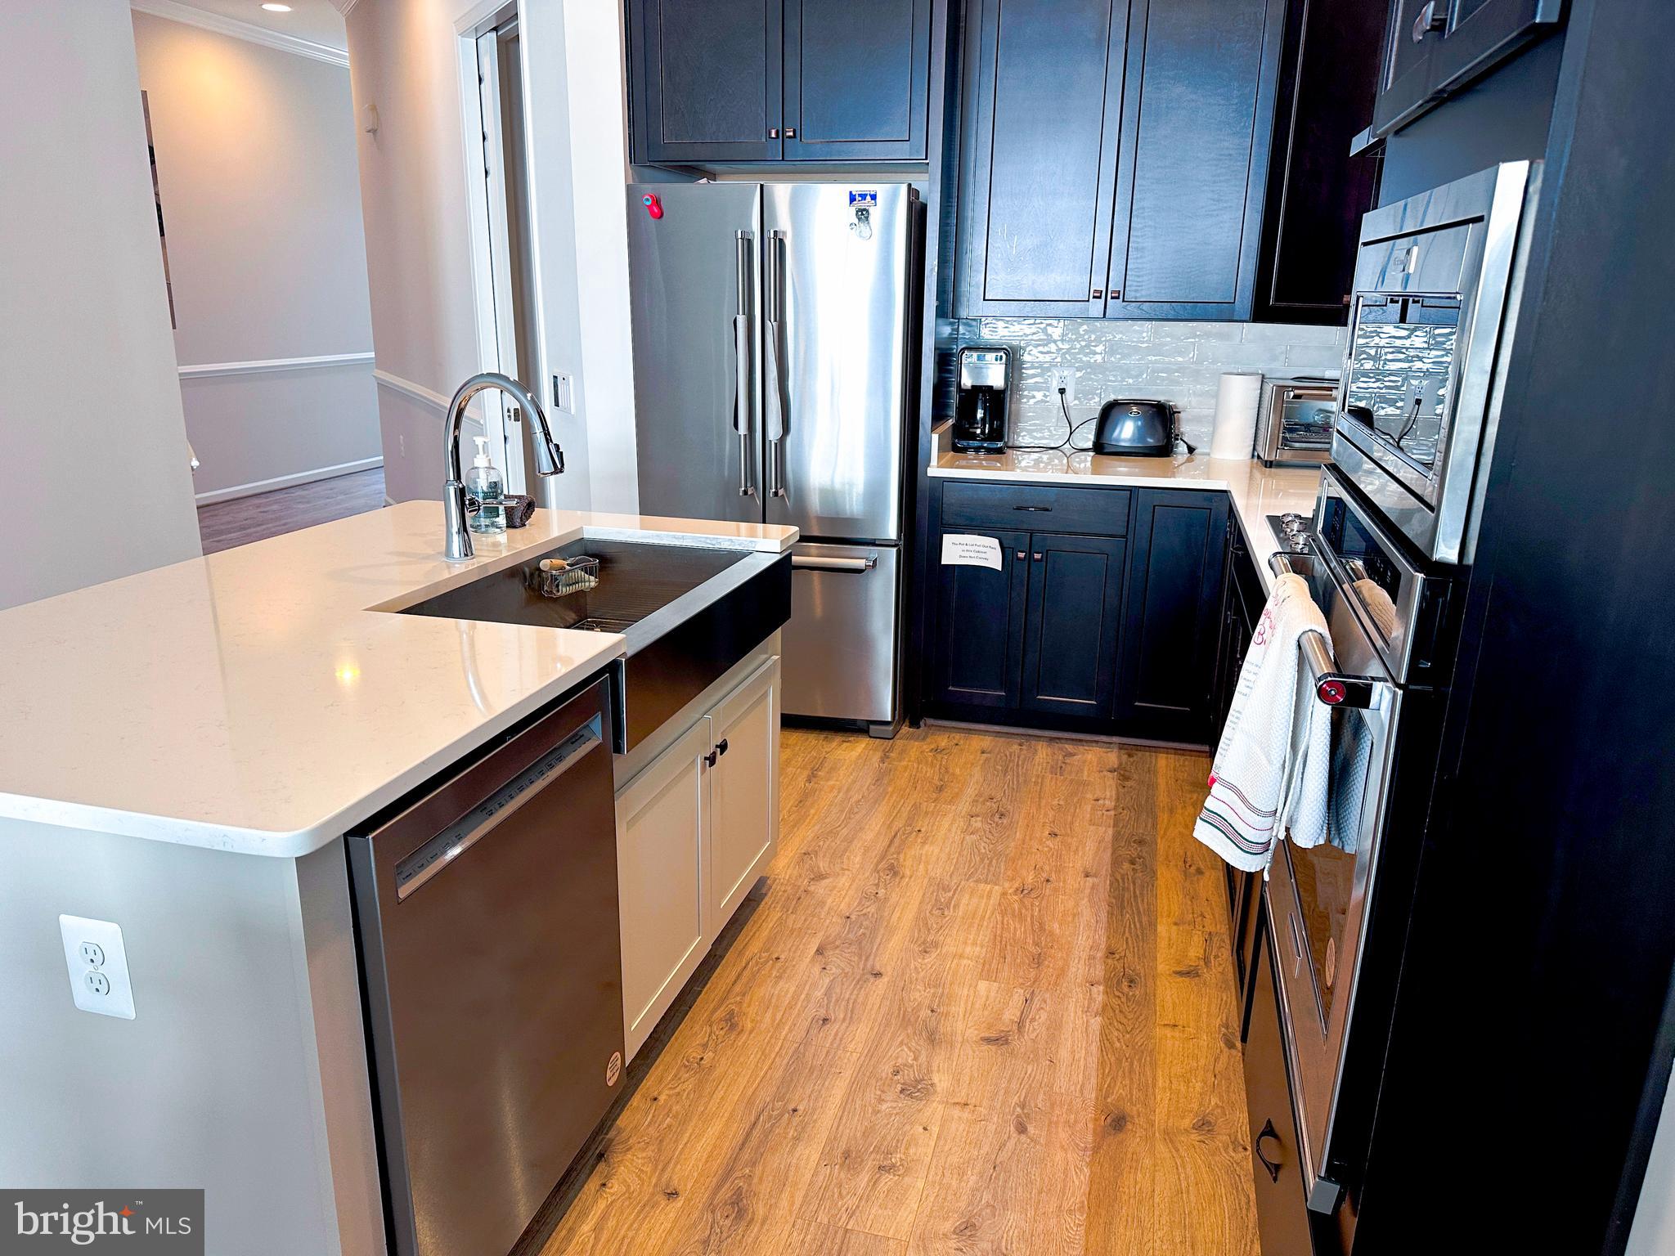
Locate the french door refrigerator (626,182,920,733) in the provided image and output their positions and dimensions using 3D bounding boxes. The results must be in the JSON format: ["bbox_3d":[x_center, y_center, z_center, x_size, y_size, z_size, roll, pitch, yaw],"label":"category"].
[{"bbox_3d":[-0.152,-0.592,4.092,0.905,1.775,0.770,4,16,12],"label":"french door refrigerator"}]

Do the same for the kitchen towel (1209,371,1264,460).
[{"bbox_3d":[1.401,-0.741,4.077,0.140,0.283,0.140,4,16,12],"label":"kitchen towel"}]

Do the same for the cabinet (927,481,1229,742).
[{"bbox_3d":[0.822,-0.113,4.098,0.955,0.876,0.620,4,16,12],"label":"cabinet"}]

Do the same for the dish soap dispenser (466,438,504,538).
[{"bbox_3d":[-0.815,-0.332,2.679,0.085,0.212,0.075,-9,19,-29],"label":"dish soap dispenser"}]

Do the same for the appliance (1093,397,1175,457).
[{"bbox_3d":[1.064,-0.715,4.128,0.275,0.197,0.170,4,16,12],"label":"appliance"}]

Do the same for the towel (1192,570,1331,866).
[{"bbox_3d":[0.550,0.145,1.481,0.125,0.410,0.340,5,17,14],"label":"towel"}]

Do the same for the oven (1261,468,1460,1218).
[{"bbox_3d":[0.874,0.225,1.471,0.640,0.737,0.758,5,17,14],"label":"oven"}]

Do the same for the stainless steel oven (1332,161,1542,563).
[{"bbox_3d":[0.913,-0.302,1.310,0.540,0.350,0.755,5,17,14],"label":"stainless steel oven"}]

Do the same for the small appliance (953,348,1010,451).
[{"bbox_3d":[0.527,-0.819,4.157,0.190,0.363,0.245,4,16,12],"label":"small appliance"}]

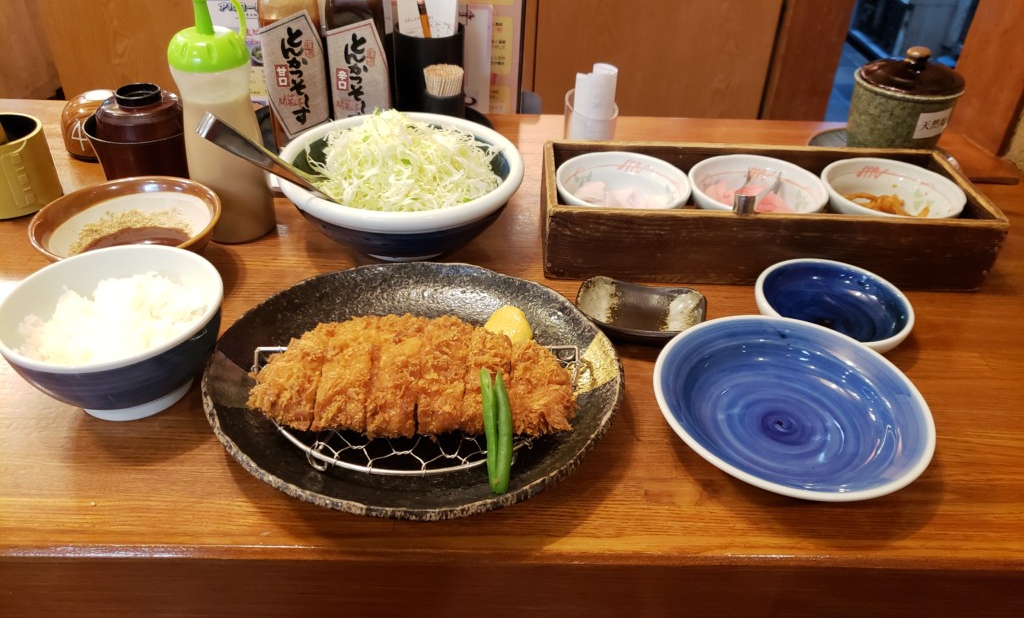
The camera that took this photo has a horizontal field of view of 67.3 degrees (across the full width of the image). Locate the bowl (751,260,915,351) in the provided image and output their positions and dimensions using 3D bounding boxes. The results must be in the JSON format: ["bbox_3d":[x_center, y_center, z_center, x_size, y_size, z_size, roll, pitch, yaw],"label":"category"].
[{"bbox_3d":[0.242,0.007,0.590,0.113,0.035,0.113,2,36,-2],"label":"bowl"}]

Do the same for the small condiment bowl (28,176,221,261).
[{"bbox_3d":[-0.297,-0.051,0.610,0.135,0.053,0.135,2,36,-2],"label":"small condiment bowl"}]

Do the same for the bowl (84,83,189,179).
[{"bbox_3d":[-0.349,-0.165,0.732,0.101,0.087,0.101,2,36,-2],"label":"bowl"}]

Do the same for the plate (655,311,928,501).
[{"bbox_3d":[0.177,0.069,0.497,0.168,0.038,0.168,2,36,-2],"label":"plate"}]

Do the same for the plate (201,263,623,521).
[{"bbox_3d":[-0.062,0.049,0.510,0.263,0.034,0.244,2,36,-2],"label":"plate"}]

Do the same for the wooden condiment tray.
[{"bbox_3d":[0.217,-0.087,0.690,0.376,0.065,0.132,1,36,-3],"label":"wooden condiment tray"}]

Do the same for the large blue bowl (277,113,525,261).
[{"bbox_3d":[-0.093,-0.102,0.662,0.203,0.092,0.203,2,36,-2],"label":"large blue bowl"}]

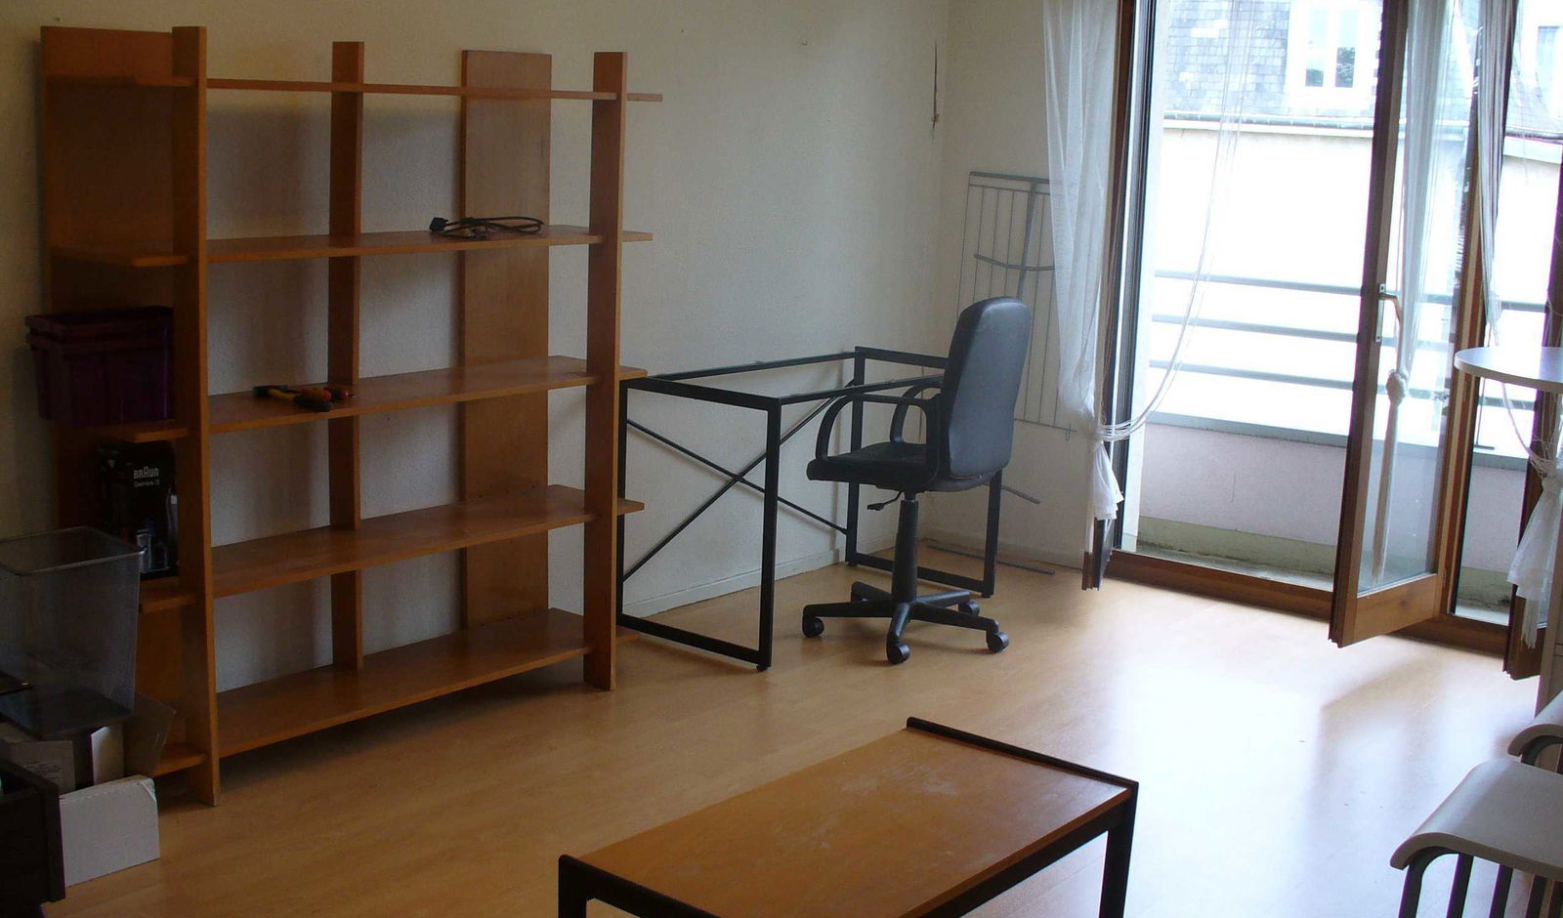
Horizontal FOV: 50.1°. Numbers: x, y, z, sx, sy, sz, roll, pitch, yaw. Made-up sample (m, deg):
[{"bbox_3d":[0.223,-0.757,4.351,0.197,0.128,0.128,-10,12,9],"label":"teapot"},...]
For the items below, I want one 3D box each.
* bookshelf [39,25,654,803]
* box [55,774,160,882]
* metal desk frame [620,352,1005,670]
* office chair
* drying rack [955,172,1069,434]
[{"bbox_3d":[-0.925,-0.148,3.885,0.400,1.610,1.430,10,14,39],"label":"bookshelf"},{"bbox_3d":[-1.347,0.698,3.196,0.170,0.175,0.240,10,14,39],"label":"box"},{"bbox_3d":[0.114,0.106,5.064,0.590,0.740,1.070,10,14,39],"label":"metal desk frame"},{"bbox_3d":[0.412,0.025,4.838,0.620,1.000,0.610,8,12,31],"label":"office chair"},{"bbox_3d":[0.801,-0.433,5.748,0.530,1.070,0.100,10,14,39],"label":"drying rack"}]

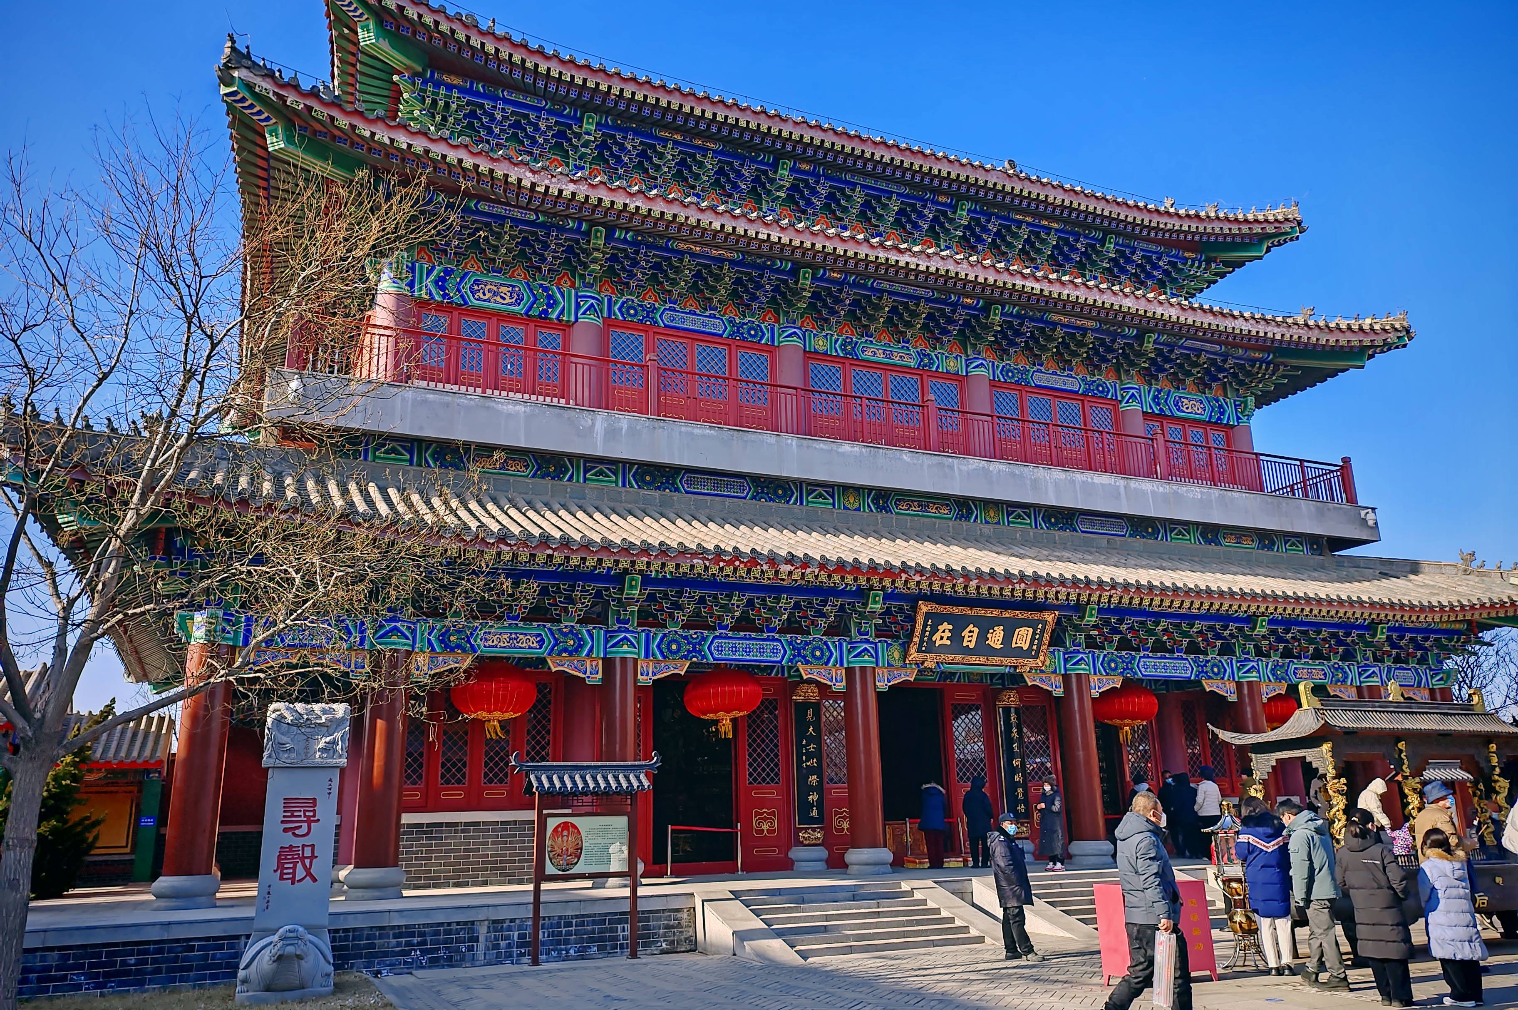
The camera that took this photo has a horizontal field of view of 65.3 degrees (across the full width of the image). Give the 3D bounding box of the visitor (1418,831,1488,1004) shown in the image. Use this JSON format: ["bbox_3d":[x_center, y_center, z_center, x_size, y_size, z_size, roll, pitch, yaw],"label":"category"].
[{"bbox_3d":[5.910,3.497,10.150,0.480,1.452,0.360,1,-16,-11],"label":"visitor"}]

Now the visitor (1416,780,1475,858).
[{"bbox_3d":[6.788,3.617,11.566,0.450,1.800,0.550,12,-20,-40],"label":"visitor"}]

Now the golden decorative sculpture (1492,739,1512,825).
[{"bbox_3d":[8.884,3.393,14.184,0.200,1.099,0.200,6,-17,-24],"label":"golden decorative sculpture"}]

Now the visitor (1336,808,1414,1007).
[{"bbox_3d":[5.365,3.460,10.276,0.520,1.620,0.360,-4,-16,9],"label":"visitor"}]

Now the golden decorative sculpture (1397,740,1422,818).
[{"bbox_3d":[8.271,3.658,15.064,0.220,1.305,0.220,5,-17,-24],"label":"golden decorative sculpture"}]

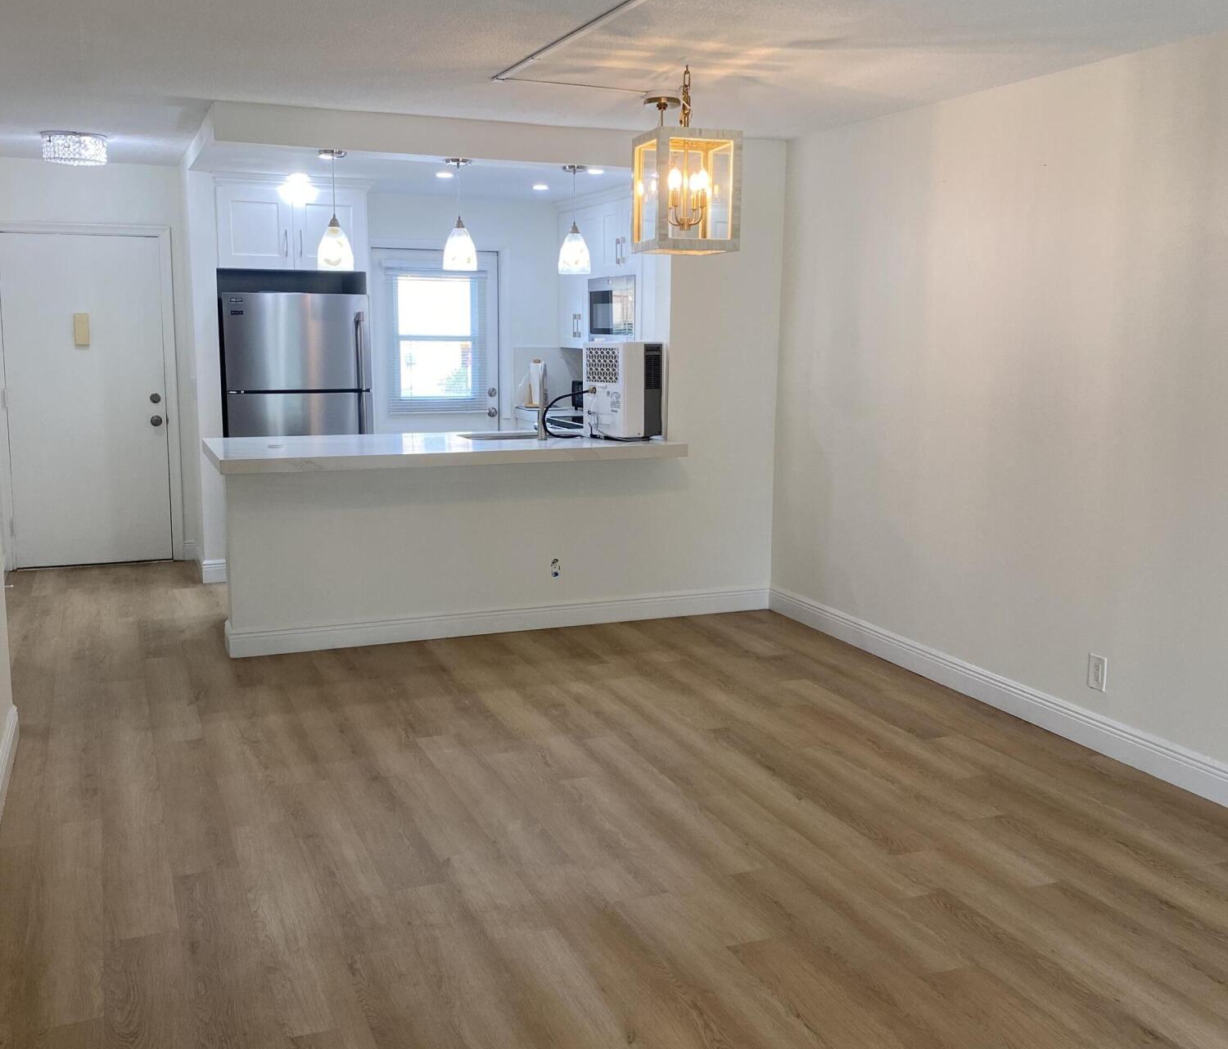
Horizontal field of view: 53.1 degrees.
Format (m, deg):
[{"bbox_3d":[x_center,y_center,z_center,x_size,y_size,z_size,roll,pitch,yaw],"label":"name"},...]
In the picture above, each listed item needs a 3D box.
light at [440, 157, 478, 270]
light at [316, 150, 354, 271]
[{"bbox_3d":[-0.735,-1.466,5.857,0.162,0.512,0.162,-3,10,-22],"label":"light"},{"bbox_3d":[-1.303,-1.460,5.735,0.165,0.532,0.165,-3,10,-23],"label":"light"}]

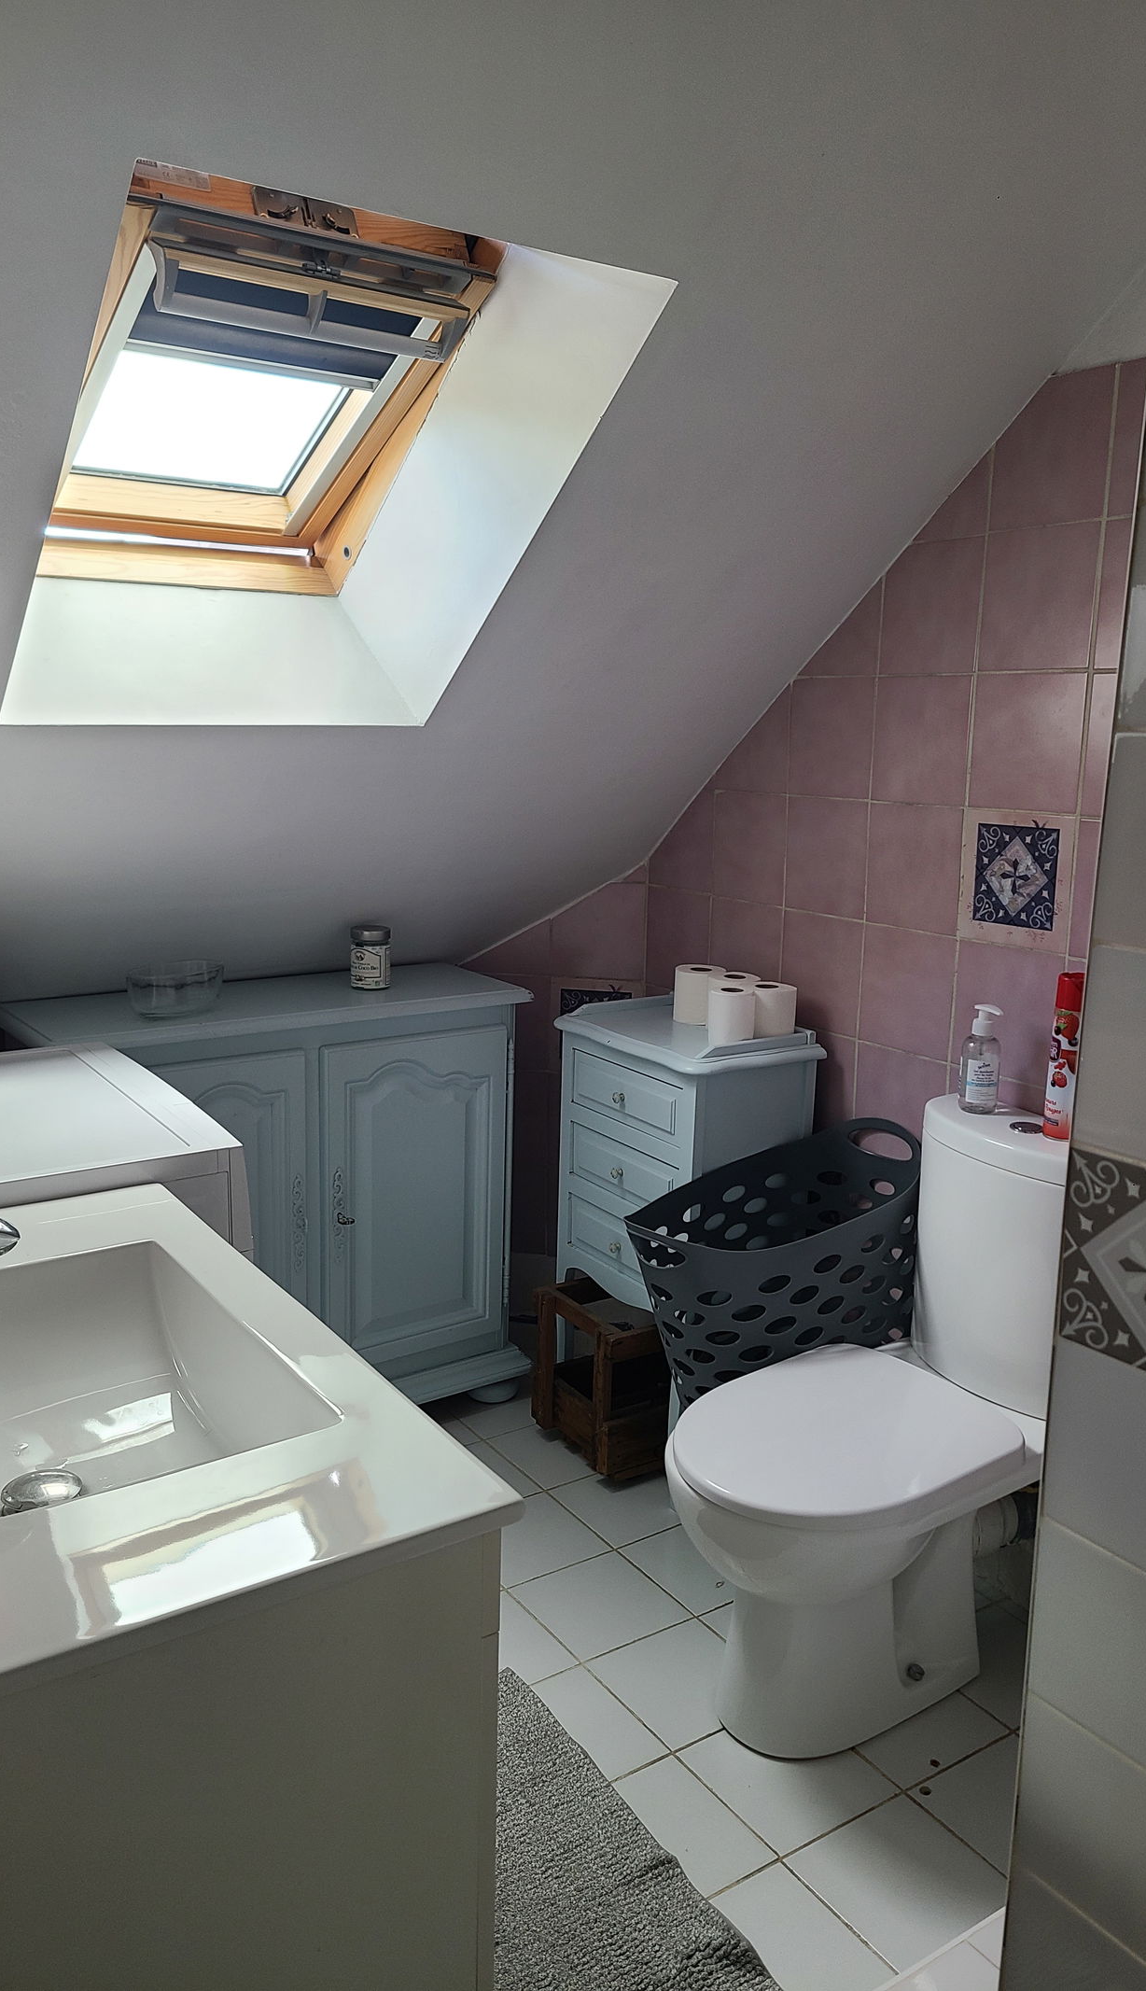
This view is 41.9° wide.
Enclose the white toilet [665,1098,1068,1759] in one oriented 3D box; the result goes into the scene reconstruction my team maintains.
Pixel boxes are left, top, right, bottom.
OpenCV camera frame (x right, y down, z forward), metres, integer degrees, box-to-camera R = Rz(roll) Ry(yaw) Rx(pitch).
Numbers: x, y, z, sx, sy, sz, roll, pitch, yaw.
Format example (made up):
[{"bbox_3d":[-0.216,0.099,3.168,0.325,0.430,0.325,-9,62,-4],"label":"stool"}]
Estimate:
[{"bbox_3d":[0.417,0.584,2.032,0.680,0.750,0.385,-6,13,-33],"label":"white toilet"}]

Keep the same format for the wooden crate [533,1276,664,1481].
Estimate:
[{"bbox_3d":[0.116,0.699,2.842,0.280,0.285,0.262,-6,14,-33],"label":"wooden crate"}]

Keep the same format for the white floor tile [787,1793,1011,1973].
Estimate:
[{"bbox_3d":[0.402,1.069,1.804,0.208,0.010,0.203,-6,14,-33],"label":"white floor tile"}]

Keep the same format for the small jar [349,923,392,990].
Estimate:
[{"bbox_3d":[-0.385,-0.072,2.850,0.076,0.115,0.076,0,12,-10],"label":"small jar"}]

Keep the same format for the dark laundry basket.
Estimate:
[{"bbox_3d":[0.237,0.487,2.300,0.625,0.510,0.325,-5,13,-30],"label":"dark laundry basket"}]

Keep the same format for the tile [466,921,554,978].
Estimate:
[{"bbox_3d":[-0.134,-0.106,3.105,0.195,0.125,0.010,5,12,19],"label":"tile"}]

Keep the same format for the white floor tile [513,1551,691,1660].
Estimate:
[{"bbox_3d":[0.041,0.919,2.247,0.207,0.010,0.207,-6,13,-33],"label":"white floor tile"}]

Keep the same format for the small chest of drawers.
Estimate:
[{"bbox_3d":[0.189,0.434,2.702,0.285,0.775,0.435,-6,13,-33],"label":"small chest of drawers"}]

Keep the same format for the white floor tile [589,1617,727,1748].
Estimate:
[{"bbox_3d":[0.156,0.955,2.075,0.207,0.010,0.207,-6,13,-33],"label":"white floor tile"}]

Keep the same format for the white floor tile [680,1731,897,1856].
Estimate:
[{"bbox_3d":[0.283,1.030,1.977,0.210,0.010,0.210,-6,14,-33],"label":"white floor tile"}]

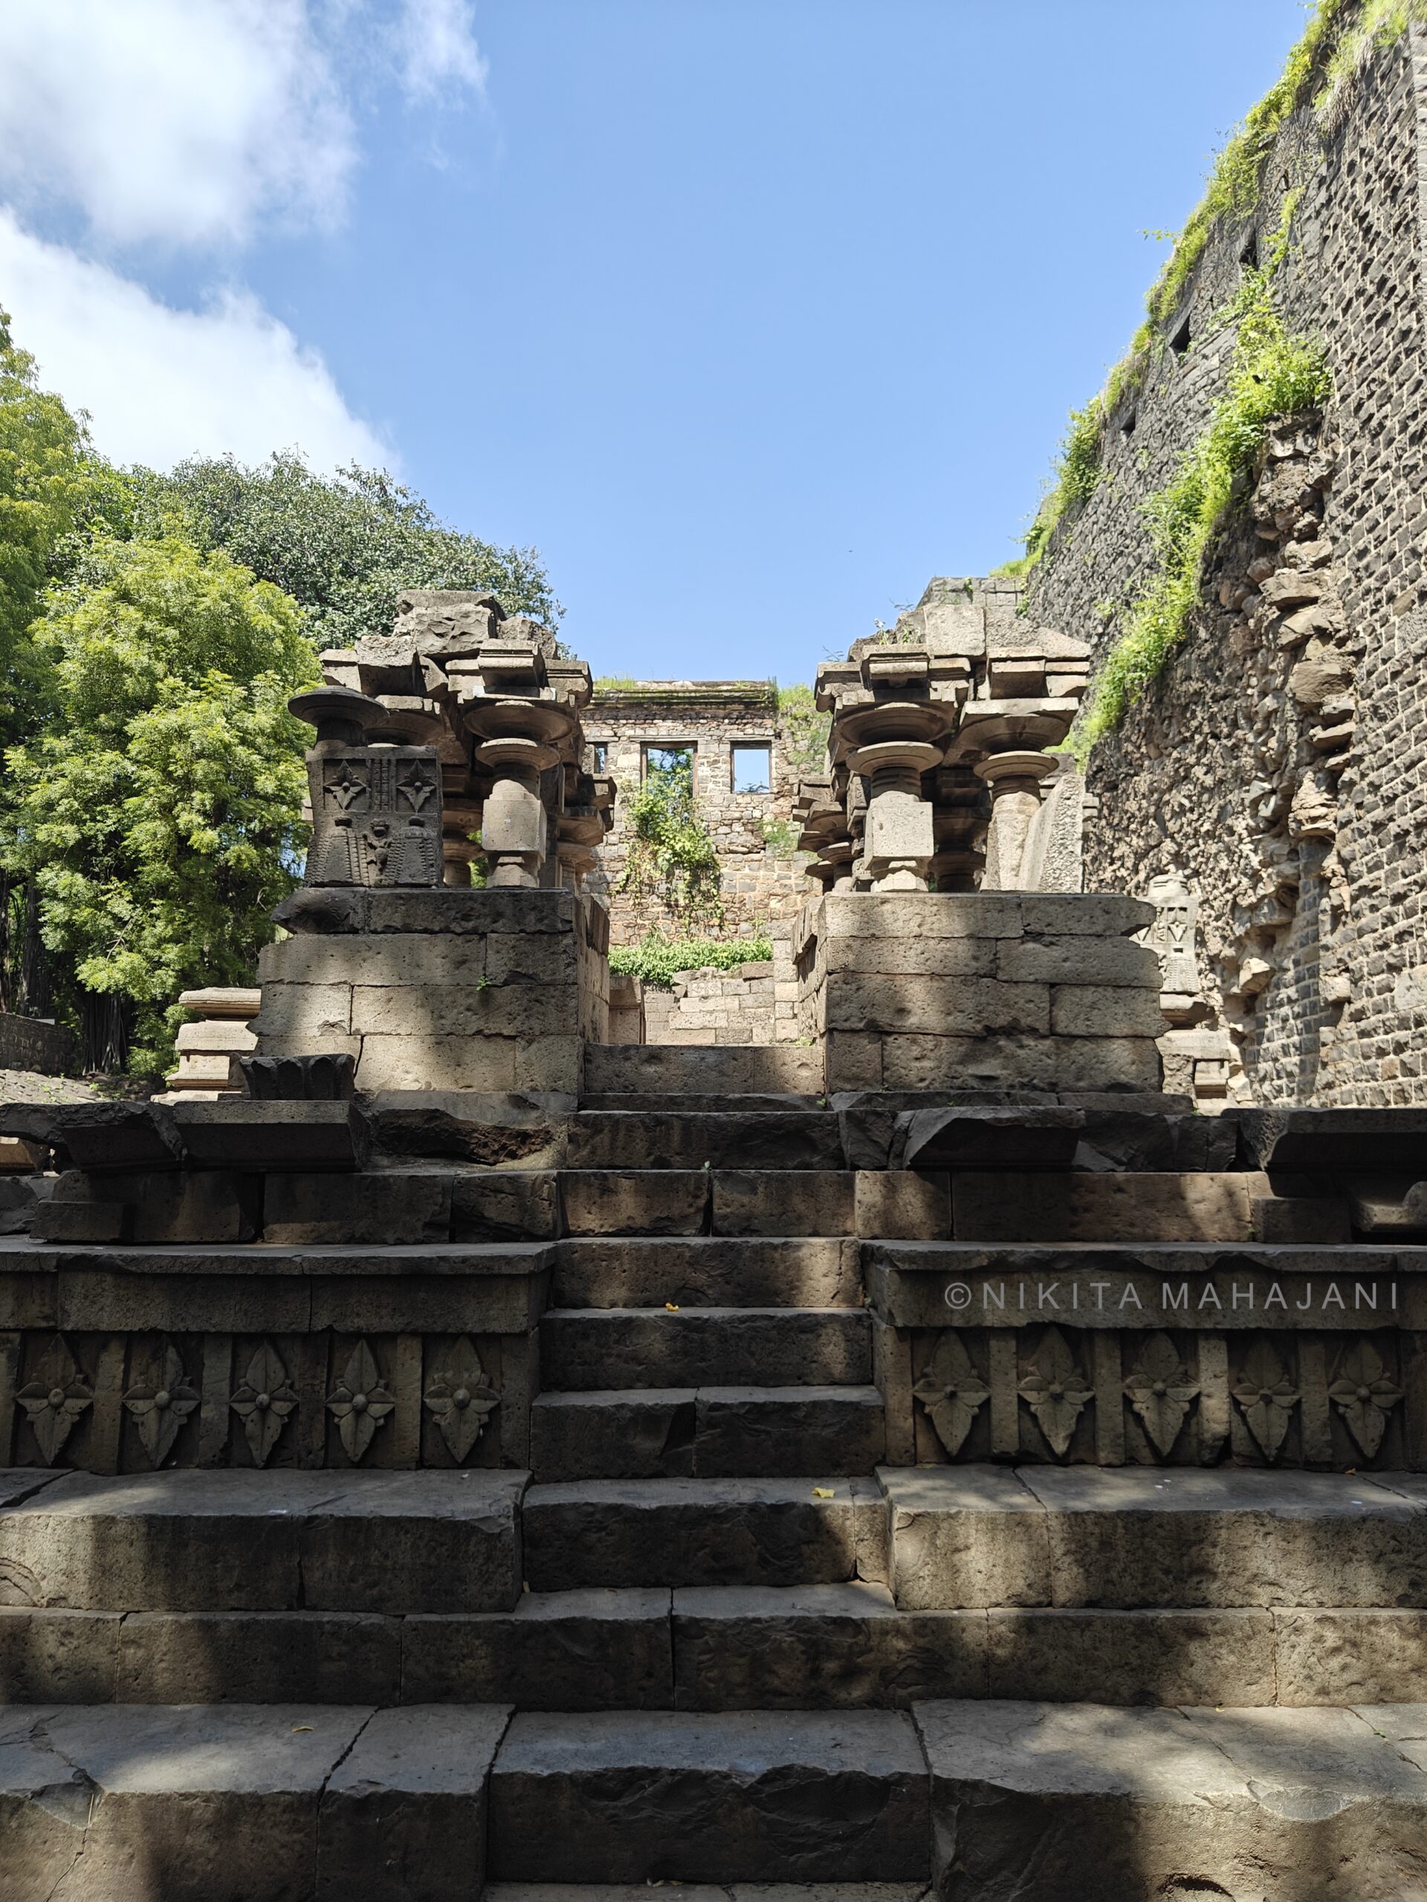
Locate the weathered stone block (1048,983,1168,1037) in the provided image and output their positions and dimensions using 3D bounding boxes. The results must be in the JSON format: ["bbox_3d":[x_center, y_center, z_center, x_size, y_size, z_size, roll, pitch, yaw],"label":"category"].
[{"bbox_3d":[1.516,0.247,5.243,0.439,0.199,0.380,0,-5,1],"label":"weathered stone block"}]

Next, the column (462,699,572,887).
[{"bbox_3d":[-0.833,-0.630,5.669,0.462,0.894,0.462,0,-7,0],"label":"column"}]

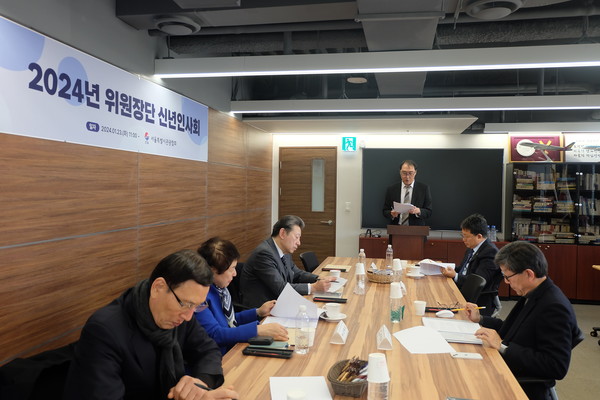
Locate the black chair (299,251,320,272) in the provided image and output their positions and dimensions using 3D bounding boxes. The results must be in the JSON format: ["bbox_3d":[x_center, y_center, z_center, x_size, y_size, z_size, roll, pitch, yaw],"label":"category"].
[{"bbox_3d":[0.283,0.922,4.205,0.560,0.850,0.540,2,2,20],"label":"black chair"}]

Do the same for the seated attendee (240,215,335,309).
[{"bbox_3d":[-0.097,0.734,3.107,0.640,1.265,0.530,2,2,18],"label":"seated attendee"}]

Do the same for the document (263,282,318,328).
[{"bbox_3d":[-0.039,0.577,2.486,0.295,0.185,0.200,2,2,12],"label":"document"}]

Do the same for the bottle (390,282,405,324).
[{"bbox_3d":[0.542,0.578,2.517,0.067,0.213,0.067,2,2,12],"label":"bottle"}]

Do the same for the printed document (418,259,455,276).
[{"bbox_3d":[1.112,0.546,3.639,0.297,0.060,0.210,8,3,12],"label":"printed document"}]

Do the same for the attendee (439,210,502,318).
[{"bbox_3d":[1.417,0.748,3.557,0.600,1.285,0.520,1,2,4],"label":"attendee"}]

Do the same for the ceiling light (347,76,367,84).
[{"bbox_3d":[0.609,-1.281,4.776,0.210,0.040,0.210,2,2,12],"label":"ceiling light"}]

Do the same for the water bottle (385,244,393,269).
[{"bbox_3d":[0.854,0.538,4.280,0.065,0.212,0.065,2,2,12],"label":"water bottle"}]

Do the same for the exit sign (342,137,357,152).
[{"bbox_3d":[0.725,-0.809,6.560,0.200,0.205,0.045,2,2,12],"label":"exit sign"}]

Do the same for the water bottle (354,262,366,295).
[{"bbox_3d":[0.438,0.558,3.187,0.066,0.213,0.066,2,2,12],"label":"water bottle"}]

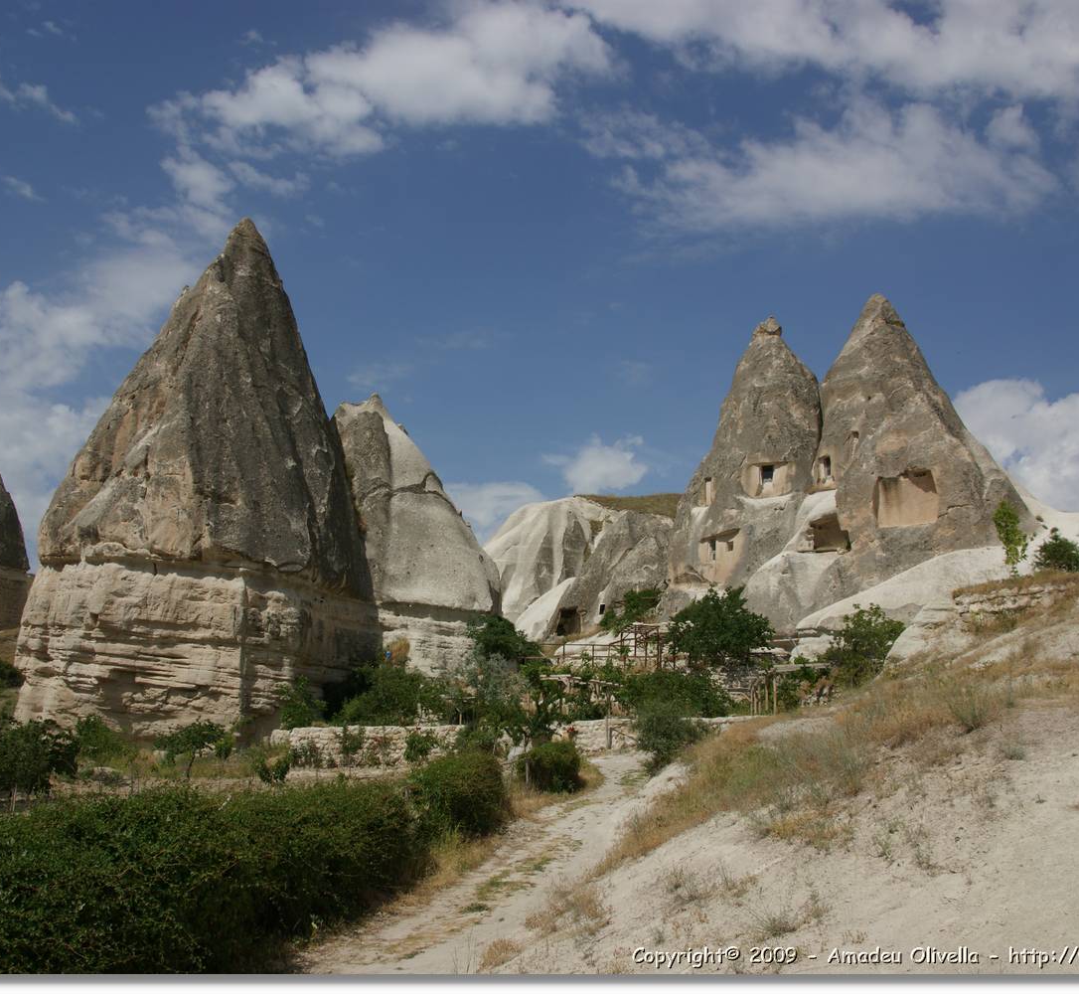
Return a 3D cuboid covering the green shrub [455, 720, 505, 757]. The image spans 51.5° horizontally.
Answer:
[{"bbox_3d":[-1.540,6.190,28.500,1.320,1.010,1.200,0,-11,0],"label":"green shrub"}]

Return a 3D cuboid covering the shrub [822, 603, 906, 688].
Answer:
[{"bbox_3d":[14.797,6.777,51.000,3.710,3.880,3.440,-2,-9,16],"label":"shrub"}]

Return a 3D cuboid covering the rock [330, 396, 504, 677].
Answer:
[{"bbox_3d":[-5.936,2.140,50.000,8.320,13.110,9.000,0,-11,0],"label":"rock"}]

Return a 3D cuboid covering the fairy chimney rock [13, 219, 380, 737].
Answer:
[{"bbox_3d":[-12.200,-0.919,42.000,9.500,19.000,11.000,-2,-9,16],"label":"fairy chimney rock"}]

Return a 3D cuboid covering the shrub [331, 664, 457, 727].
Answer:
[{"bbox_3d":[-4.668,6.467,36.000,4.000,2.170,2.800,0,-11,0],"label":"shrub"}]

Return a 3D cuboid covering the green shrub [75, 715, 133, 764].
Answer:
[{"bbox_3d":[-10.529,5.877,27.000,1.270,1.210,1.300,0,-11,0],"label":"green shrub"}]

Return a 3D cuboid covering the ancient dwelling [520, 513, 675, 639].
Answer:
[{"bbox_3d":[3.587,4.958,71.000,9.470,8.440,8.500,1,-8,-9],"label":"ancient dwelling"}]

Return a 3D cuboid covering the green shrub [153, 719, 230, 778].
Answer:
[{"bbox_3d":[-8.064,5.875,26.000,1.690,1.320,1.600,0,-11,0],"label":"green shrub"}]

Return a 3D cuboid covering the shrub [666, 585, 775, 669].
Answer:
[{"bbox_3d":[9.558,6.887,59.000,5.600,4.430,5.200,-1,-8,9],"label":"shrub"}]

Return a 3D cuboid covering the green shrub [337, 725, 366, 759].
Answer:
[{"bbox_3d":[-4.893,6.375,29.000,0.720,0.940,0.600,0,-11,0],"label":"green shrub"}]

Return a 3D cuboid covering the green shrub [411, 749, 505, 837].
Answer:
[{"bbox_3d":[-1.243,4.474,16.800,1.410,1.310,1.450,1,-8,-4],"label":"green shrub"}]

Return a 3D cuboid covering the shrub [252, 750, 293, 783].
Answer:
[{"bbox_3d":[-5.832,5.911,24.500,0.890,0.740,0.830,2,-8,-13],"label":"shrub"}]

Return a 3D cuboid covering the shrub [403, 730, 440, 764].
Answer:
[{"bbox_3d":[-2.997,6.384,28.500,0.900,0.870,0.800,0,-11,0],"label":"shrub"}]

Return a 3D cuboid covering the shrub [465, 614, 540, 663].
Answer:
[{"bbox_3d":[-1.608,6.205,49.000,3.170,2.090,2.780,0,-8,-2],"label":"shrub"}]

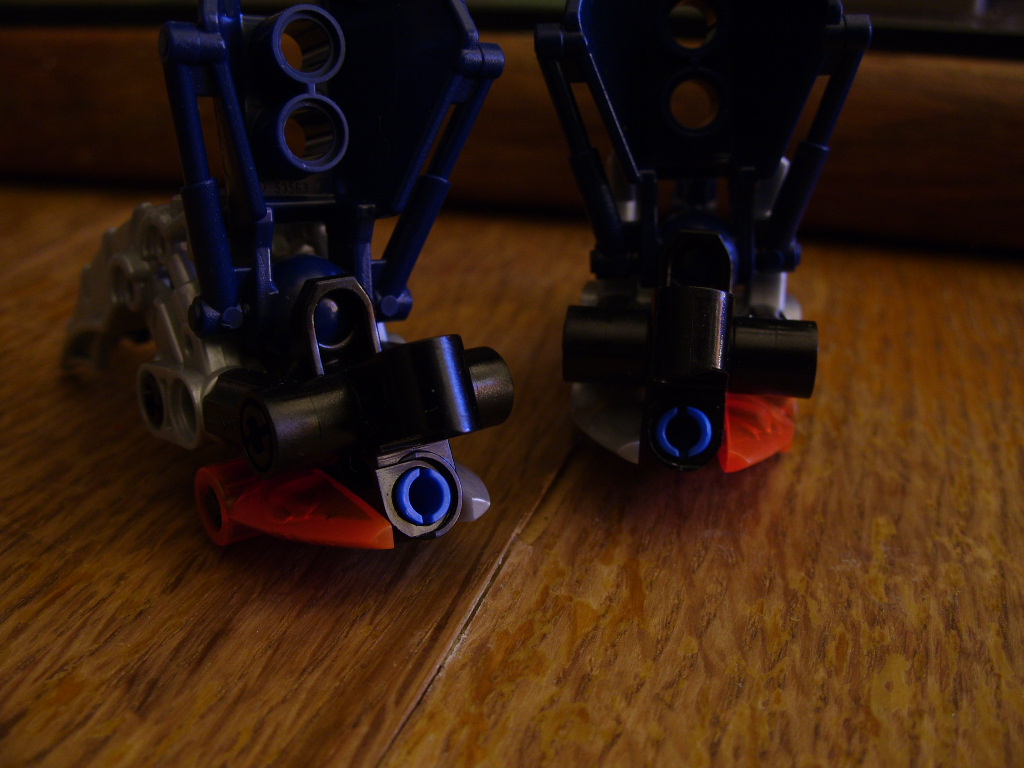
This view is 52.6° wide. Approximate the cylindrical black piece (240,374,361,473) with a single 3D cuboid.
[{"bbox_3d":[-0.018,0.003,0.087,0.008,0.007,0.007,-12,24,-35],"label":"cylindrical black piece"}]

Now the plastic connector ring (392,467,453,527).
[{"bbox_3d":[-0.008,0.010,0.089,0.005,0.005,0.002,-12,-1,-35],"label":"plastic connector ring"}]

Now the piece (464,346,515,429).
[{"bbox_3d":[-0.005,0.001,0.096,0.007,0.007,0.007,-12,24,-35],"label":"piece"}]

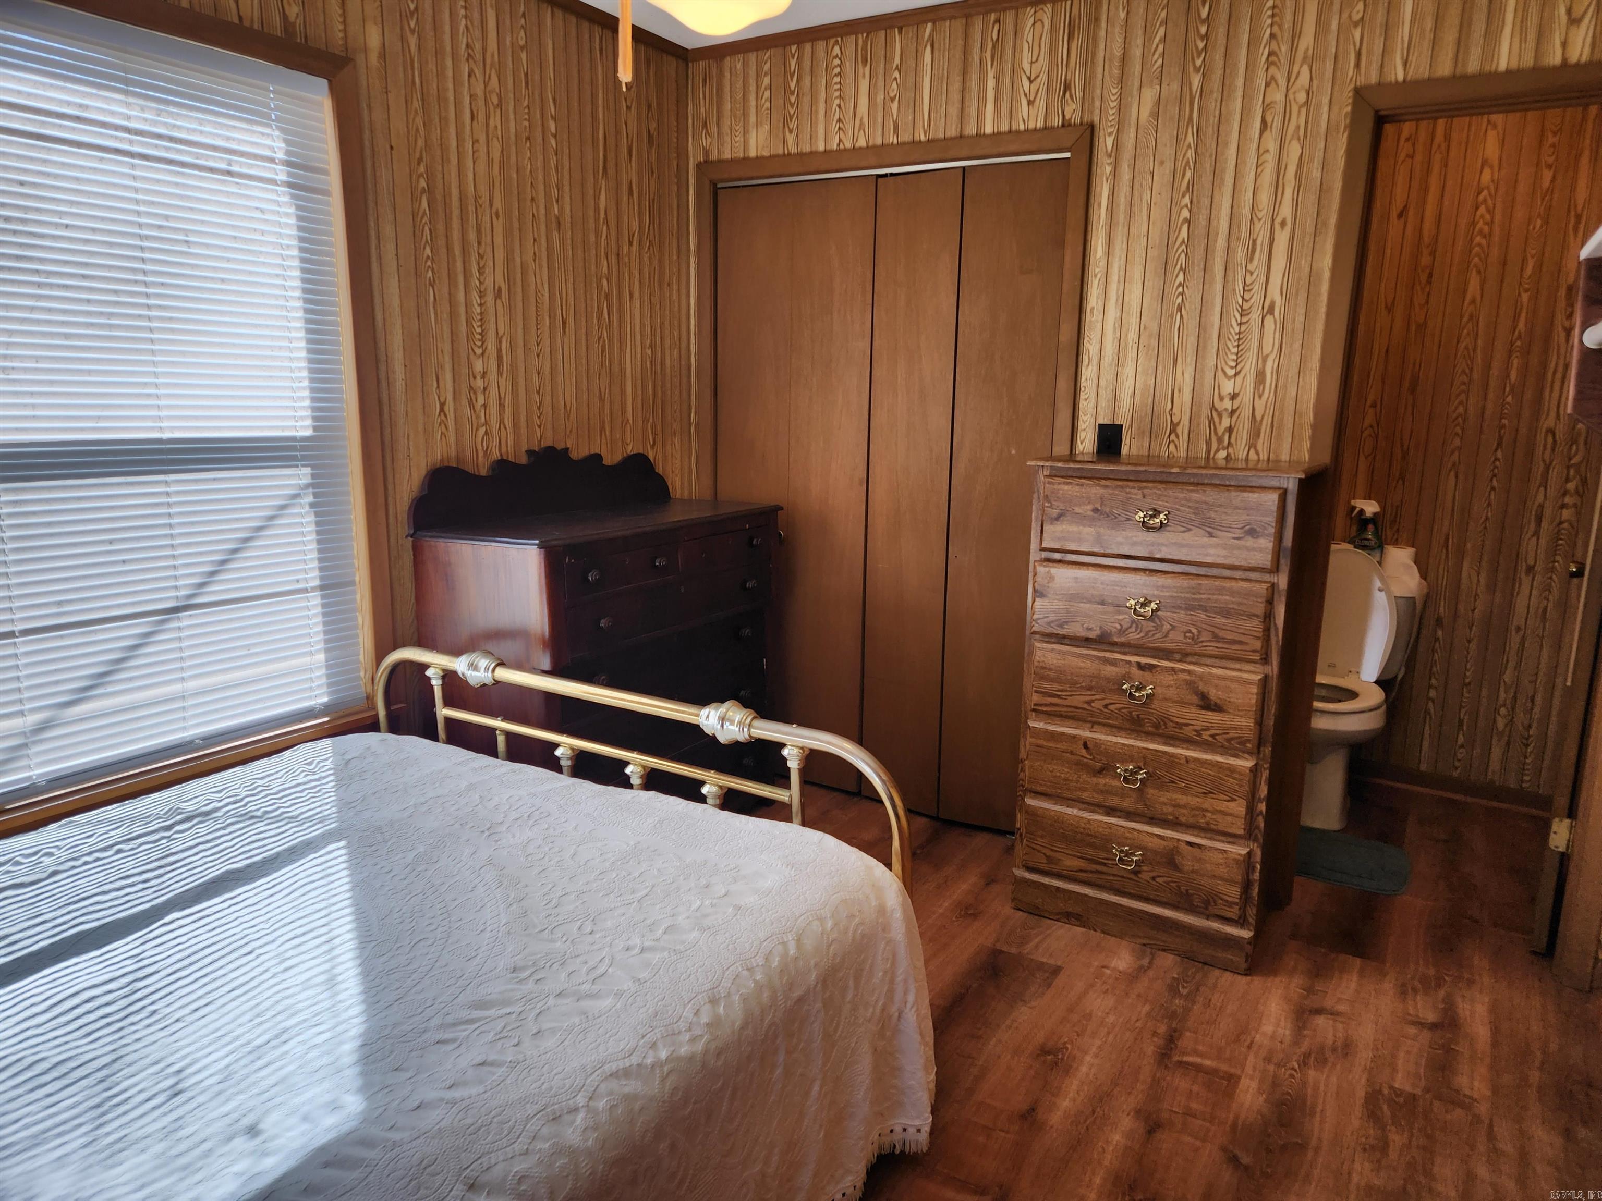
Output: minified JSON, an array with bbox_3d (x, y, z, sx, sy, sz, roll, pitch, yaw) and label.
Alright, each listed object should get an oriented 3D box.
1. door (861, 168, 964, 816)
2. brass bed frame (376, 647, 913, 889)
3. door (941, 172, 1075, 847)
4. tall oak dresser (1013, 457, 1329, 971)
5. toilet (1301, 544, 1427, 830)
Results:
[{"bbox_3d":[0.356,-0.299,3.367,0.297,1.985,0.045,10,14,37],"label":"door"},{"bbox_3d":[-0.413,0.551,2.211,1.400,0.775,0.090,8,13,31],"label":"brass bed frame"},{"bbox_3d":[0.611,-0.262,3.209,0.297,1.985,0.045,6,13,25],"label":"door"},{"bbox_3d":[0.933,0.246,2.770,0.625,1.200,0.435,8,13,31],"label":"tall oak dresser"},{"bbox_3d":[1.763,0.276,3.562,0.460,0.860,0.680,8,13,31],"label":"toilet"}]

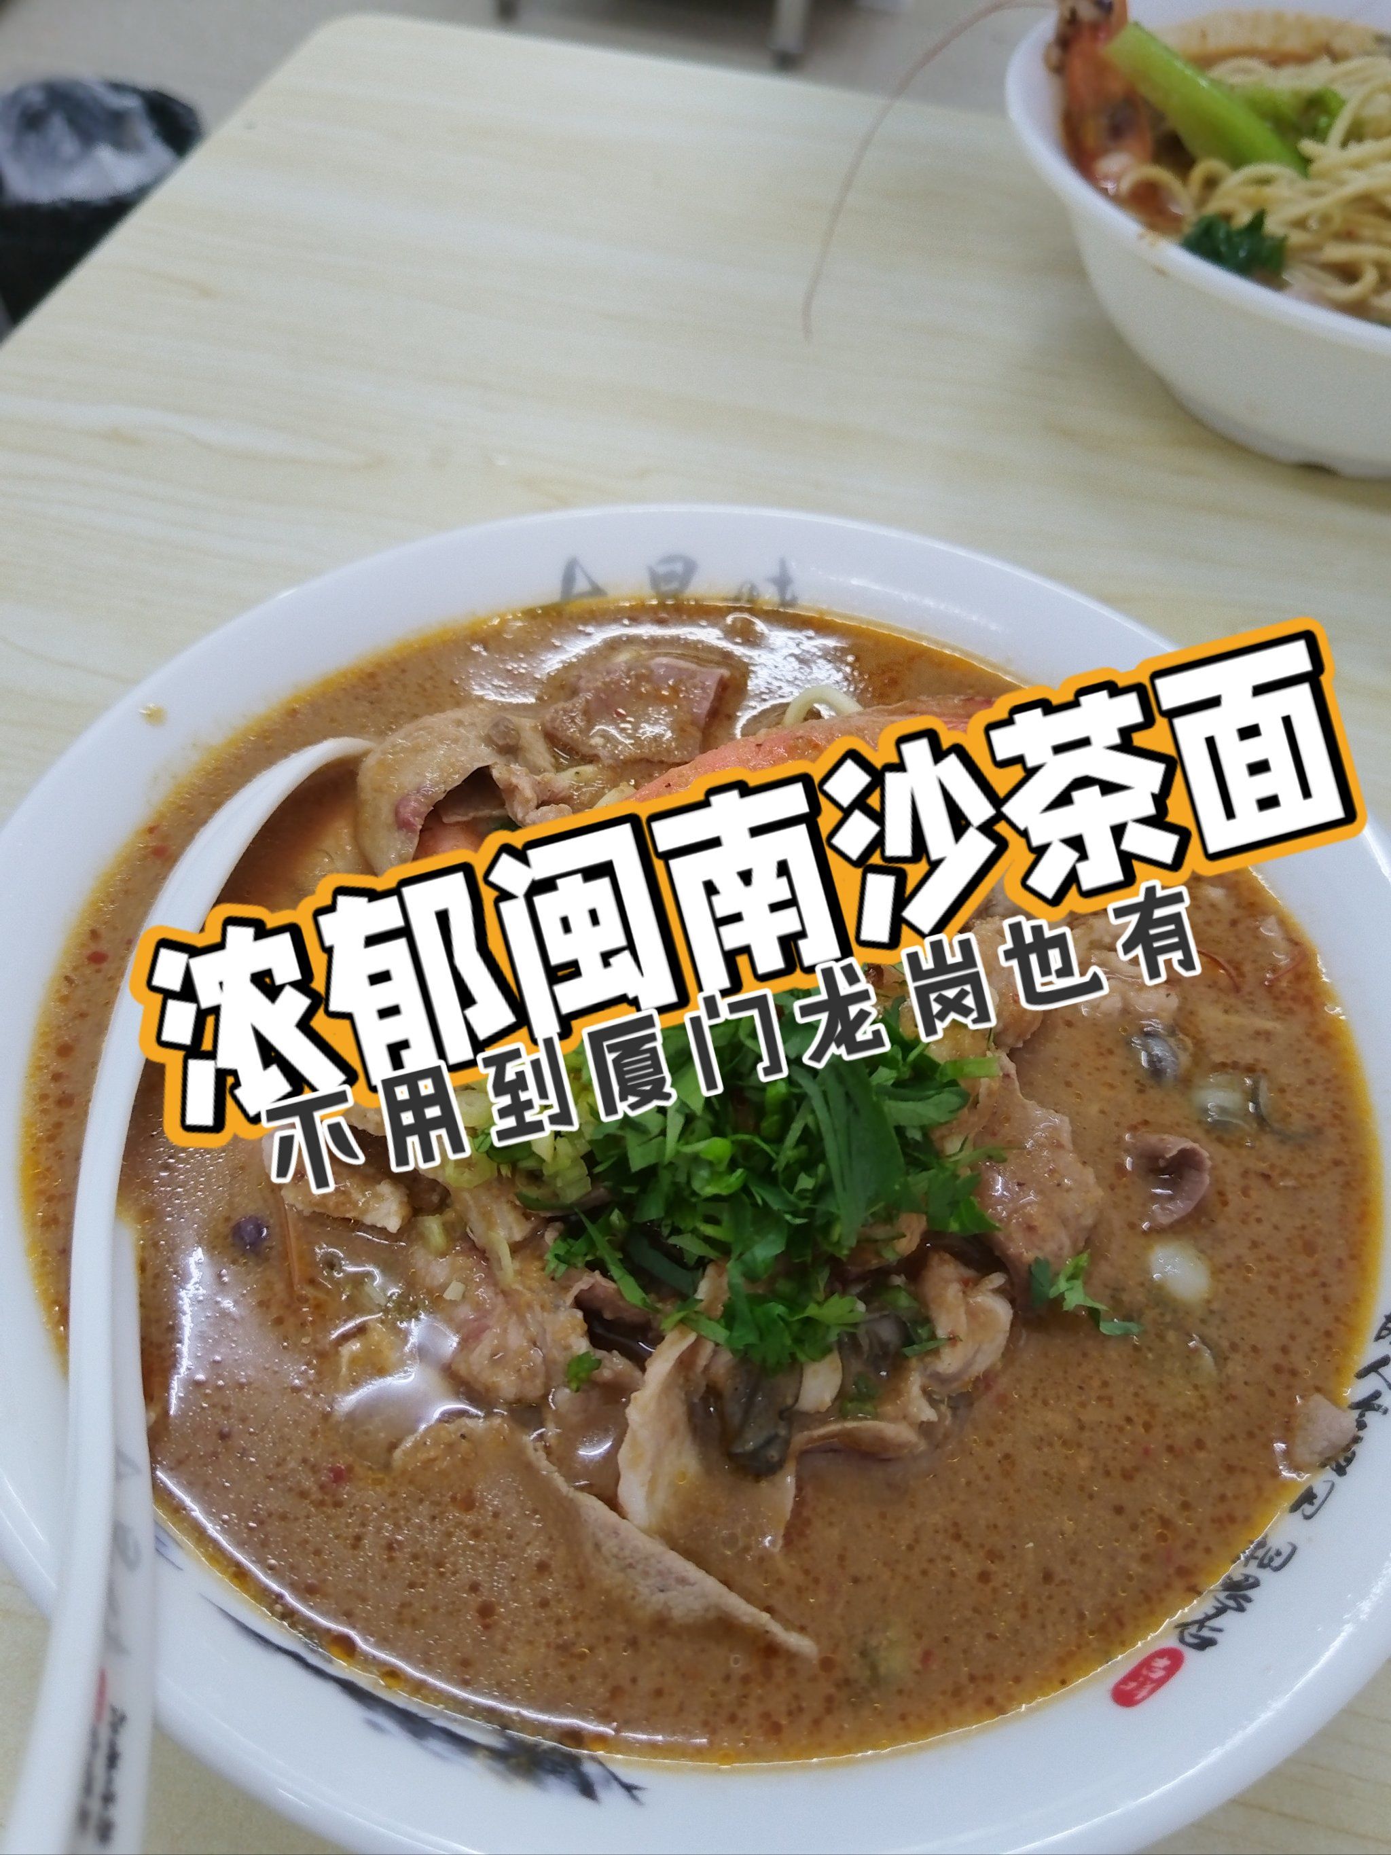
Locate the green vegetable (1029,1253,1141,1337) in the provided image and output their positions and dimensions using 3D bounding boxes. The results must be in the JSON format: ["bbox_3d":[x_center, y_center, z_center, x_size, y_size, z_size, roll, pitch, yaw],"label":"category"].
[{"bbox_3d":[0.054,0.051,0.193,0.015,0.005,0.010,5,52,0],"label":"green vegetable"}]

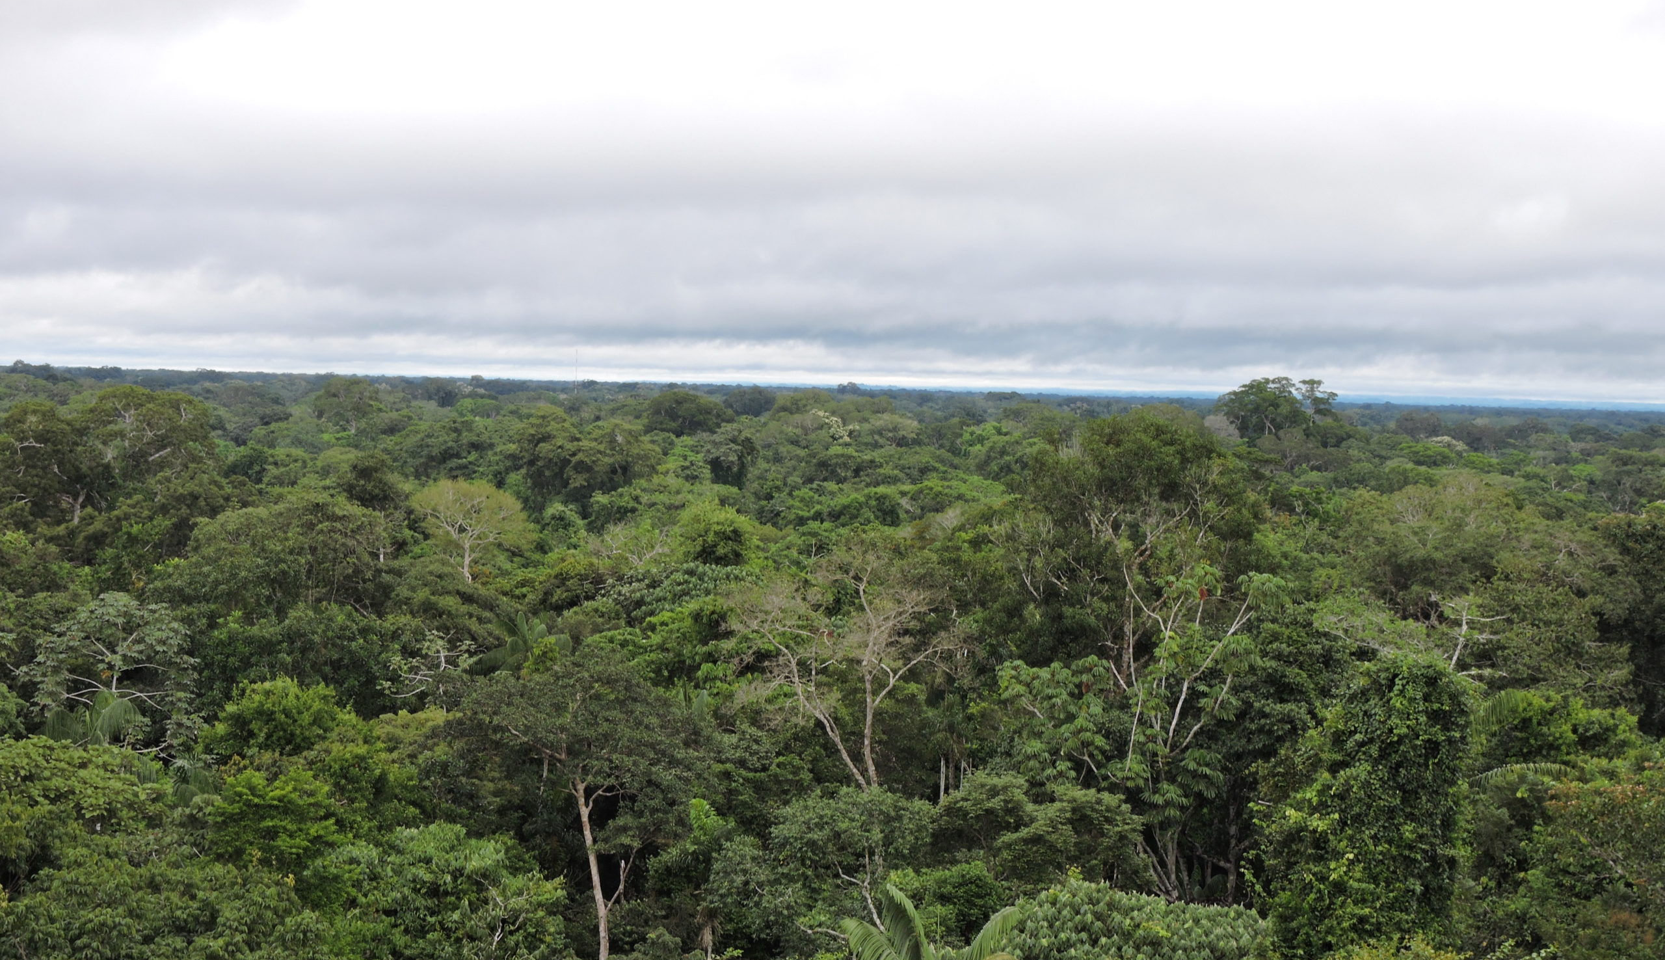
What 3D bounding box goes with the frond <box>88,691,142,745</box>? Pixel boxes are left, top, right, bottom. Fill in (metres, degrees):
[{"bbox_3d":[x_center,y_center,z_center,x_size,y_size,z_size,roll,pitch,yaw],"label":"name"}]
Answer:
[{"bbox_3d":[-30.977,10.307,135.000,2.500,2.300,1.800,2,2,22],"label":"frond"}]

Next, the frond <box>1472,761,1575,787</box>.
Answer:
[{"bbox_3d":[28.639,12.305,130.000,4.300,1.200,1.500,2,2,11],"label":"frond"}]

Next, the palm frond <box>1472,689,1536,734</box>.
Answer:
[{"bbox_3d":[28.366,9.803,132.000,2.800,2.000,1.800,1,2,-17],"label":"palm frond"}]

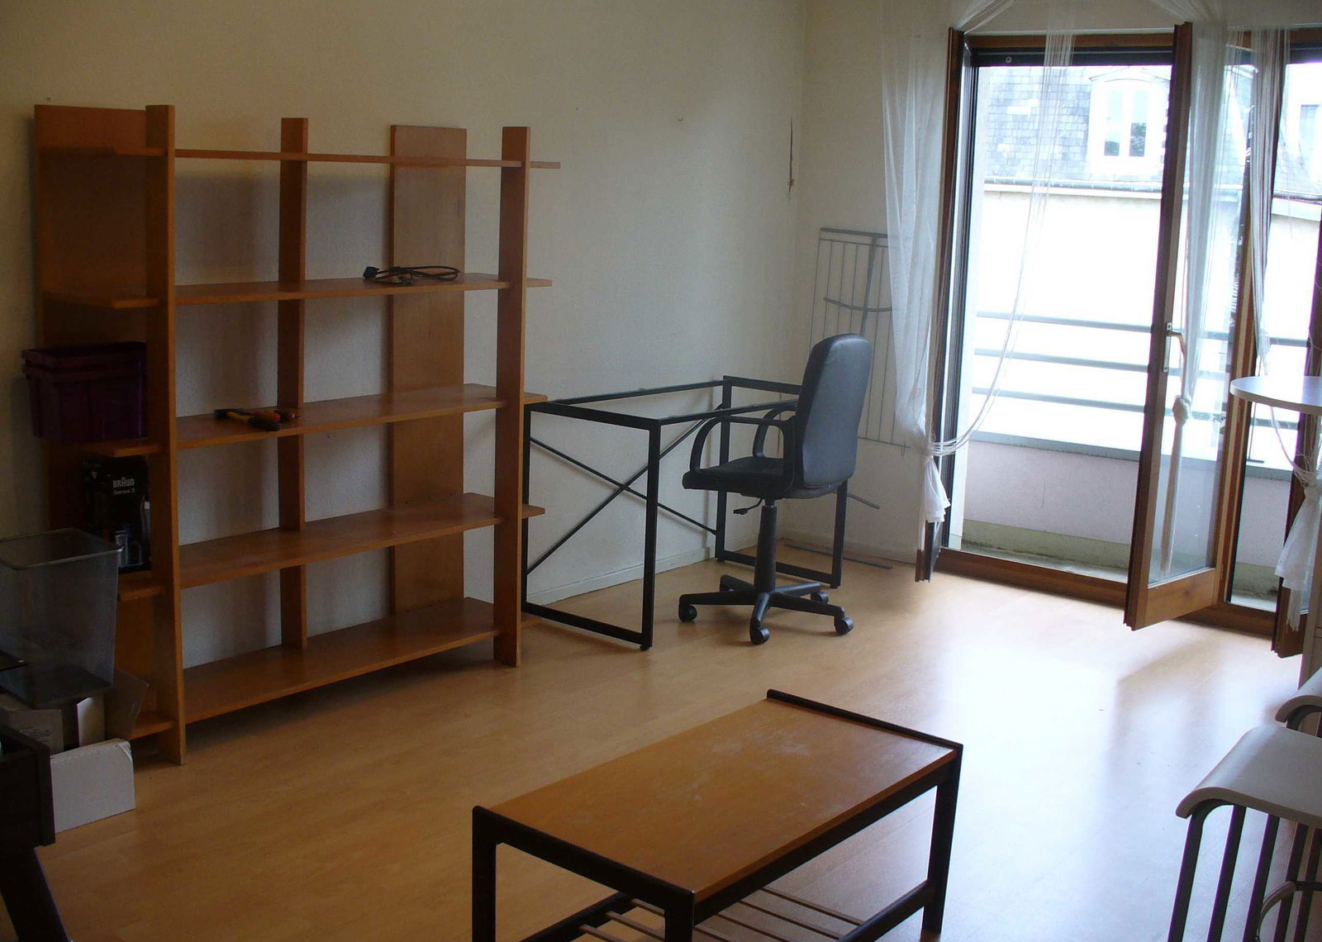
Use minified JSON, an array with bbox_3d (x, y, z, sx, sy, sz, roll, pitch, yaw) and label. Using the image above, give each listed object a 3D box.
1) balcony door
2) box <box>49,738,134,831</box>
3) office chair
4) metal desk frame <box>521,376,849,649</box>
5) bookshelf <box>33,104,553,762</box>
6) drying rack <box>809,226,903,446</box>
[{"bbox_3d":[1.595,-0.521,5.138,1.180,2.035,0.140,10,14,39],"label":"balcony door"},{"bbox_3d":[-1.347,0.698,3.196,0.170,0.175,0.240,10,14,39],"label":"box"},{"bbox_3d":[0.412,0.025,4.838,0.620,1.000,0.610,8,12,31],"label":"office chair"},{"bbox_3d":[0.114,0.106,5.064,0.590,0.740,1.070,10,14,39],"label":"metal desk frame"},{"bbox_3d":[-0.925,-0.148,3.885,0.400,1.610,1.430,10,14,39],"label":"bookshelf"},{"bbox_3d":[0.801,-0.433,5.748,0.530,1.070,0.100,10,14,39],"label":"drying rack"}]

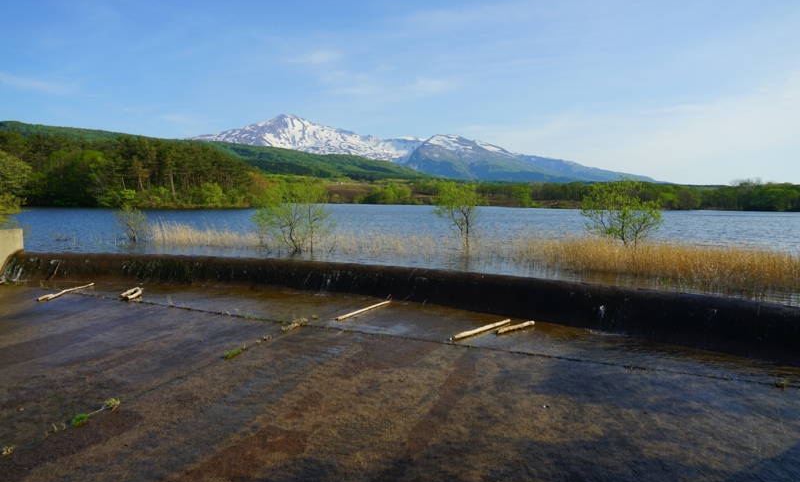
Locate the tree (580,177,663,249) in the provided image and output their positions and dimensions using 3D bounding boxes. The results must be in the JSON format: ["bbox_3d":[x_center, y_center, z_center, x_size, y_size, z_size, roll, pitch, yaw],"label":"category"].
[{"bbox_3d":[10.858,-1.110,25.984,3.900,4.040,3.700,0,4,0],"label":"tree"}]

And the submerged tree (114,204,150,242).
[{"bbox_3d":[-17.998,-1.189,35.819,2.350,2.520,2.230,0,4,0],"label":"submerged tree"}]

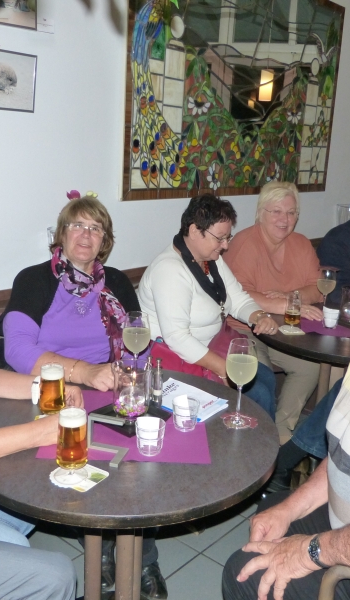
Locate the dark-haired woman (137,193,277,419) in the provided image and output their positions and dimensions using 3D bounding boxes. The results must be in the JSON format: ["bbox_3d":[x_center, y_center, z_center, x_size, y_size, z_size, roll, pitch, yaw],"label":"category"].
[{"bbox_3d":[0.100,0.210,2.400,0.720,1.250,0.520,10,16,27],"label":"dark-haired woman"}]

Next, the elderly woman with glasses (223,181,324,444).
[{"bbox_3d":[0.423,0.093,2.866,0.550,1.290,0.800,-2,15,-18],"label":"elderly woman with glasses"}]

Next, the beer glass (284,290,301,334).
[{"bbox_3d":[0.472,0.047,2.392,0.067,0.155,0.067,14,18,39],"label":"beer glass"}]

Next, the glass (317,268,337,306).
[{"bbox_3d":[0.652,-0.022,2.577,0.082,0.215,0.082,14,18,39],"label":"glass"}]

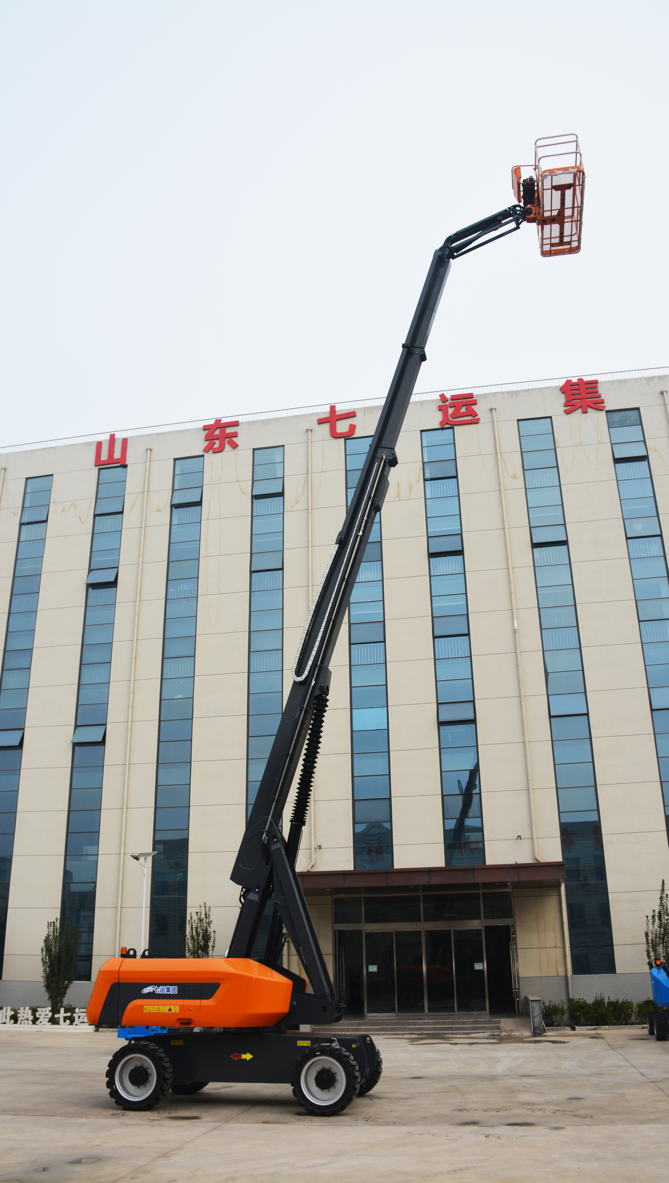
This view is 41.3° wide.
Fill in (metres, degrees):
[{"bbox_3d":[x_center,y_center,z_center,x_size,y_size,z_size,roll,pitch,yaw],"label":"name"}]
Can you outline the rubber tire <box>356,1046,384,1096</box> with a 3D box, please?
[{"bbox_3d":[0.367,8.371,15.745,1.020,1.020,0.360,-5,-21,10],"label":"rubber tire"}]

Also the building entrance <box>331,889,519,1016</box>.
[{"bbox_3d":[2.984,12.153,30.030,6.150,4.100,0.400,-5,-21,10],"label":"building entrance"}]

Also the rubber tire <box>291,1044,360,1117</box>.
[{"bbox_3d":[-0.098,7.596,13.867,1.020,1.020,0.360,-5,-21,10],"label":"rubber tire"}]

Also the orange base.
[{"bbox_3d":[-2.188,6.916,15.446,3.450,1.060,2.350,-5,-21,10],"label":"orange base"}]

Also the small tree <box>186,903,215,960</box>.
[{"bbox_3d":[-4.520,12.688,30.282,1.150,3.900,1.150,-5,-21,10],"label":"small tree"}]

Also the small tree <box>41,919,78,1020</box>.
[{"bbox_3d":[-9.771,13.338,31.226,1.400,3.500,1.400,-5,-21,10],"label":"small tree"}]

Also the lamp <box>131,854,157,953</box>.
[{"bbox_3d":[-6.672,11.809,30.276,0.800,5.700,1.500,-5,-21,10],"label":"lamp"}]

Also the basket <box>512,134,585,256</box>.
[{"bbox_3d":[4.867,-9.046,20.467,1.500,1.250,2.450,-5,-21,10],"label":"basket"}]

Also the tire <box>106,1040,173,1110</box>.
[{"bbox_3d":[-3.148,7.861,14.444,1.020,1.020,0.360,-5,-21,10],"label":"tire"}]

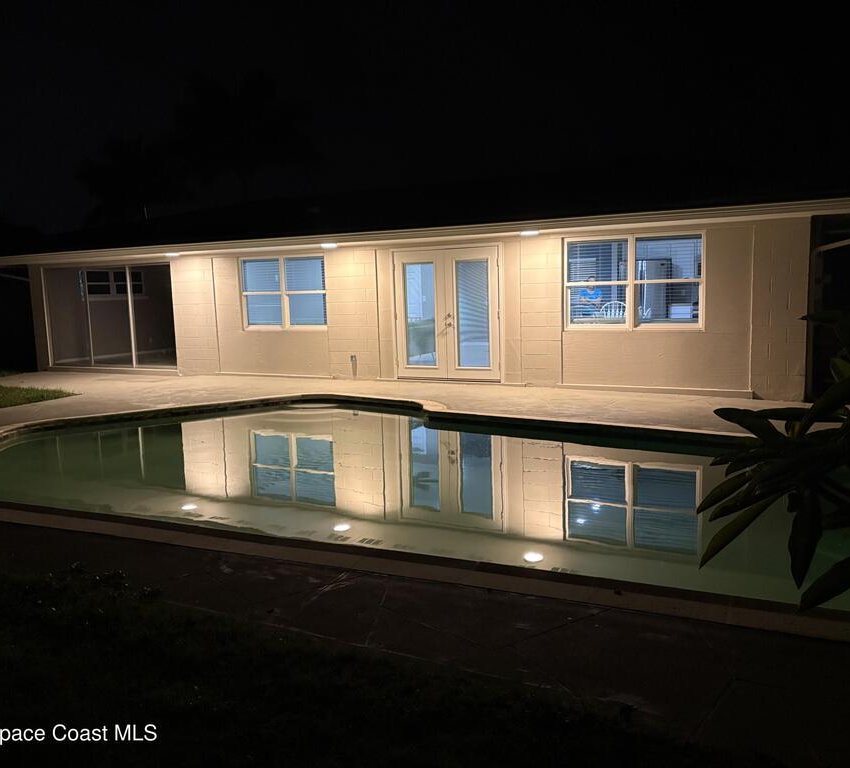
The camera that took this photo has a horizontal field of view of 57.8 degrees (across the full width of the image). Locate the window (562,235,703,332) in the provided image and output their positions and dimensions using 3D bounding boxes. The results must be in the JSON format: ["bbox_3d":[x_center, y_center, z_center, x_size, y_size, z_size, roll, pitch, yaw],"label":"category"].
[{"bbox_3d":[2.793,-1.356,10.413,1.910,1.310,0.100,2,8,29],"label":"window"}]

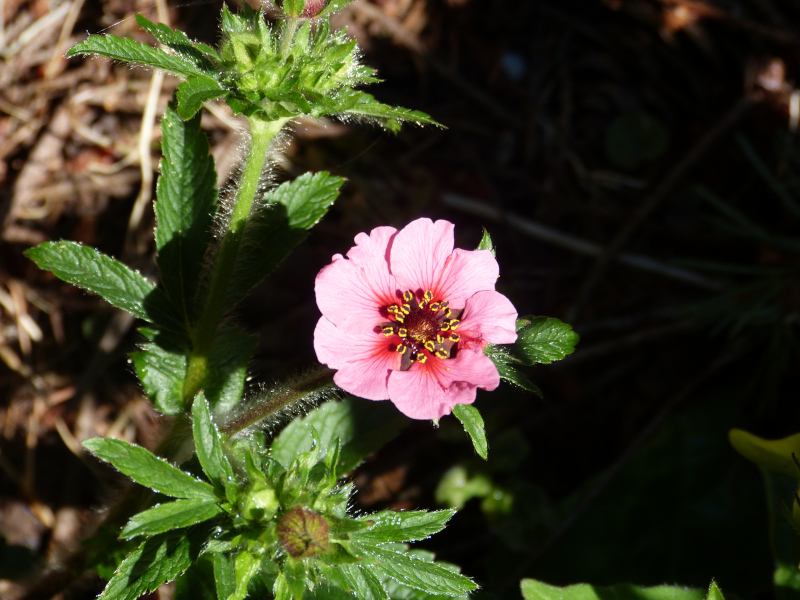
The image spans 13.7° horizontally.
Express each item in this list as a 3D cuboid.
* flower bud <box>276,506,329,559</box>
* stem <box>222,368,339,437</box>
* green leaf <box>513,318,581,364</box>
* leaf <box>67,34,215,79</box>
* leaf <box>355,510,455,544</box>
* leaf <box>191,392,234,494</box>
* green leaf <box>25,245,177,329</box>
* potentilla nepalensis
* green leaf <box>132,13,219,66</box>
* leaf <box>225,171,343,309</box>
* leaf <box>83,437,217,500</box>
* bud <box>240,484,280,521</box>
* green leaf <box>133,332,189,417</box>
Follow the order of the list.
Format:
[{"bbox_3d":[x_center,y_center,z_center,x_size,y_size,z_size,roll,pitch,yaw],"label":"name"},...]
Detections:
[{"bbox_3d":[-0.014,0.034,0.488,0.008,0.008,0.008,0,76,-2],"label":"flower bud"},{"bbox_3d":[-0.018,0.016,0.504,0.020,0.003,0.003,-28,0,17],"label":"stem"},{"bbox_3d":[0.021,0.006,0.501,0.012,0.003,0.007,-12,74,0],"label":"green leaf"},{"bbox_3d":[-0.039,-0.036,0.499,0.022,0.004,0.006,10,36,-5],"label":"leaf"},{"bbox_3d":[0.001,0.033,0.491,0.015,0.002,0.004,-11,49,8],"label":"leaf"},{"bbox_3d":[-0.028,0.021,0.502,0.005,0.015,0.003,-16,12,-15],"label":"leaf"},{"bbox_3d":[-0.045,-0.003,0.505,0.025,0.004,0.007,23,52,-9],"label":"green leaf"},{"bbox_3d":[0.002,0.003,0.492,0.029,0.010,0.029,0,81,5],"label":"potentilla nepalensis"},{"bbox_3d":[-0.034,-0.039,0.506,0.016,0.003,0.005,30,45,30],"label":"green leaf"},{"bbox_3d":[-0.019,-0.010,0.515,0.009,0.004,0.025,31,69,27],"label":"leaf"},{"bbox_3d":[-0.037,0.025,0.490,0.020,0.003,0.006,21,53,0],"label":"leaf"},{"bbox_3d":[-0.021,0.030,0.496,0.006,0.006,0.006,-2,72,5],"label":"bud"},{"bbox_3d":[-0.037,0.011,0.517,0.009,0.004,0.013,6,67,8],"label":"green leaf"}]

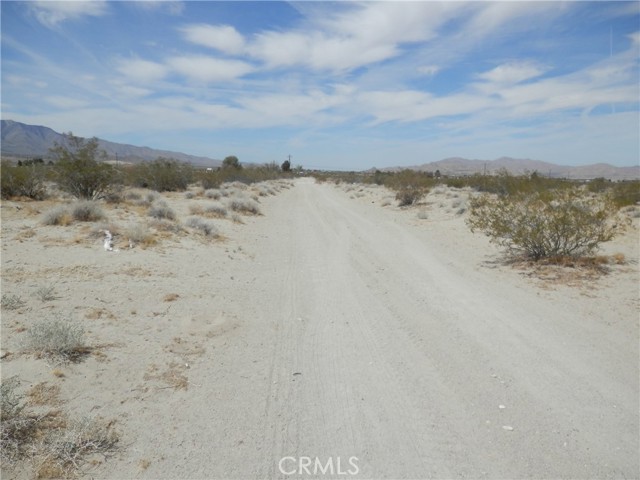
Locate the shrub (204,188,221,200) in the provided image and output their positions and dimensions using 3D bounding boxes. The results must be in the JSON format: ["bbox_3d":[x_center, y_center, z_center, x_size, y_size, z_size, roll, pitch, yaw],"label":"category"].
[{"bbox_3d":[-5.433,-2.324,23.353,0.810,0.554,0.770,0,9,-13],"label":"shrub"}]

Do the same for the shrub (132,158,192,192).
[{"bbox_3d":[-10.556,-4.321,30.656,4.260,2.140,3.749,-2,9,-19],"label":"shrub"}]

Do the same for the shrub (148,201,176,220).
[{"bbox_3d":[-4.798,-0.917,14.048,0.876,0.565,0.770,-2,9,-19],"label":"shrub"}]

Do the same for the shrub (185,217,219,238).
[{"bbox_3d":[-2.831,-0.330,11.033,0.814,0.463,0.692,-1,9,-14],"label":"shrub"}]

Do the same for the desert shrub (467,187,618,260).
[{"bbox_3d":[4.556,-0.376,9.322,3.099,1.399,2.727,6,9,26],"label":"desert shrub"}]

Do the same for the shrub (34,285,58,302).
[{"bbox_3d":[-3.268,0.620,5.471,0.285,0.190,0.257,-4,10,-31],"label":"shrub"}]

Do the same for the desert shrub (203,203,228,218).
[{"bbox_3d":[-3.367,-0.970,14.874,0.835,0.473,0.735,-1,9,-13],"label":"desert shrub"}]

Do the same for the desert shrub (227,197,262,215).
[{"bbox_3d":[-2.791,-1.292,16.871,1.244,0.591,1.058,0,9,-9],"label":"desert shrub"}]

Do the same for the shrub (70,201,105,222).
[{"bbox_3d":[-6.689,-0.841,13.259,1.063,0.583,0.936,-3,10,-27],"label":"shrub"}]

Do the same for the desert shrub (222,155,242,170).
[{"bbox_3d":[-16.077,-13.558,84.870,3.670,4.216,3.230,-1,9,-11],"label":"desert shrub"}]

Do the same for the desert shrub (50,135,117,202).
[{"bbox_3d":[-10.536,-3.230,20.546,3.054,2.855,2.809,-3,9,-27],"label":"desert shrub"}]

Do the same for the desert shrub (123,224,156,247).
[{"bbox_3d":[-3.678,-0.118,9.445,0.683,0.400,0.601,-2,9,-21],"label":"desert shrub"}]

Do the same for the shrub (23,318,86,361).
[{"bbox_3d":[-2.290,0.813,3.967,0.631,0.284,0.555,-4,10,-30],"label":"shrub"}]

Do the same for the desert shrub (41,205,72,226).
[{"bbox_3d":[-6.920,-0.668,12.109,0.843,0.524,0.801,-3,10,-30],"label":"desert shrub"}]

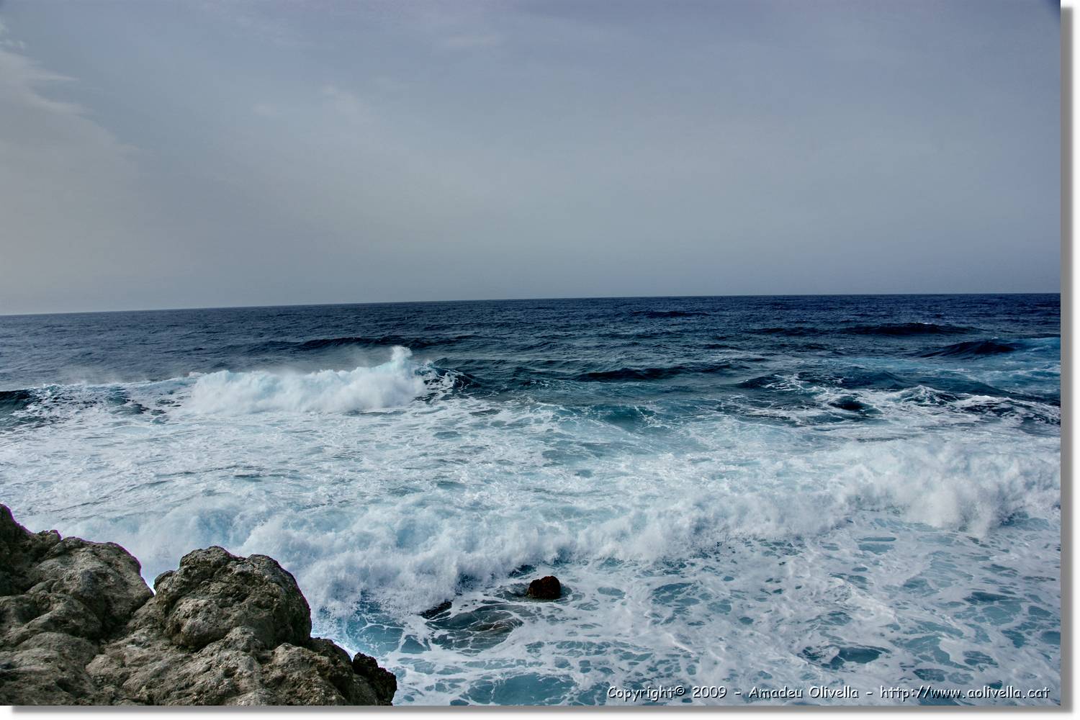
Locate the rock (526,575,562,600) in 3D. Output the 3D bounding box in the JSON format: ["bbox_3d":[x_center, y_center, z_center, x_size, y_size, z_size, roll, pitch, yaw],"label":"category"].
[{"bbox_3d":[0.078,4.237,15.000,0.640,0.440,0.550,-1,4,0],"label":"rock"}]

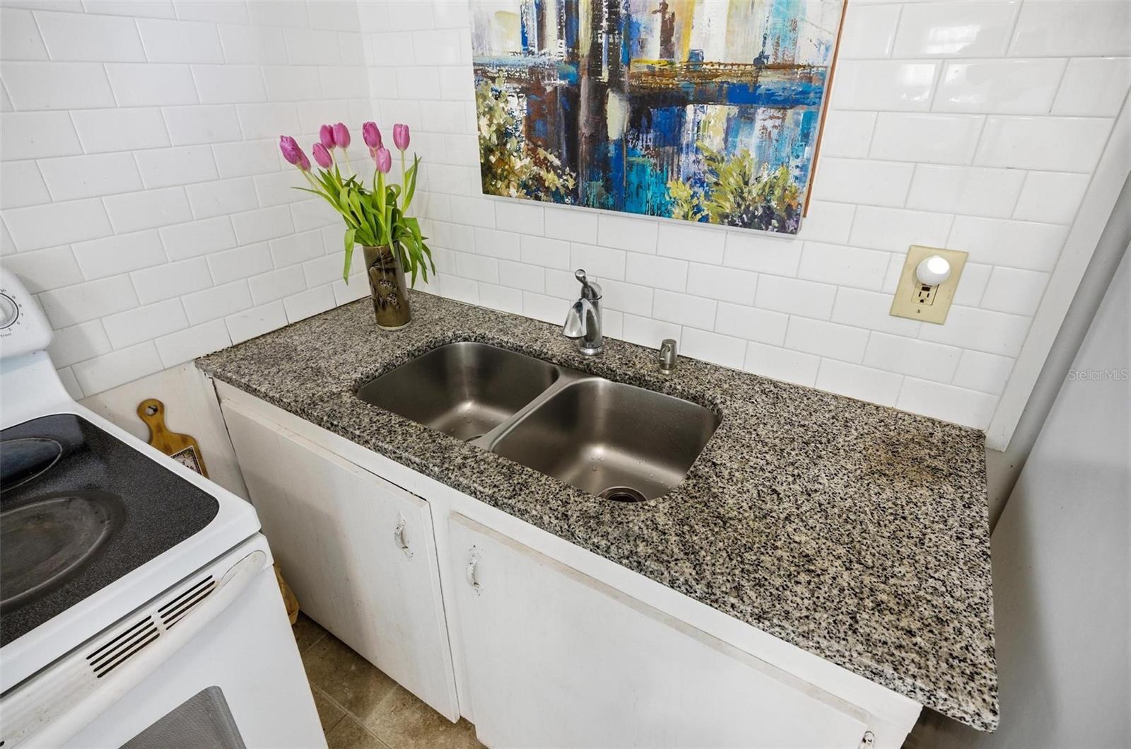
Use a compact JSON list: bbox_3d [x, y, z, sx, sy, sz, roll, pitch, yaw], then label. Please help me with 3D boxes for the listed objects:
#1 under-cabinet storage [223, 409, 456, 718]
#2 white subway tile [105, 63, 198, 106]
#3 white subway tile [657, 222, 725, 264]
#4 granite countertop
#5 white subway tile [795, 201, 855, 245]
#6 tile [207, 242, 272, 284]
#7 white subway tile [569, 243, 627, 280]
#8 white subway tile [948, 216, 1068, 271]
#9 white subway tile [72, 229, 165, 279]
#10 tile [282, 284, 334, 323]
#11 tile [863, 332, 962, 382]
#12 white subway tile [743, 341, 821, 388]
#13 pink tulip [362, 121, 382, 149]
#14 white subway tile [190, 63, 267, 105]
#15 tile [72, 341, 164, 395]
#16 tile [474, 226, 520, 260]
[{"bbox_3d":[-0.571,0.464,1.415,0.680,0.700,0.030,16,32,28],"label":"under-cabinet storage"},{"bbox_3d":[-0.826,-0.581,1.134,0.009,0.076,0.153,16,32,28],"label":"white subway tile"},{"bbox_3d":[0.276,-0.289,1.241,0.152,0.076,0.009,16,32,28],"label":"white subway tile"},{"bbox_3d":[-0.040,0.049,1.195,1.554,0.028,0.643,16,32,28],"label":"granite countertop"},{"bbox_3d":[0.473,-0.298,1.093,0.152,0.075,0.010,16,32,28],"label":"white subway tile"},{"bbox_3d":[-0.781,-0.268,1.359,0.010,0.075,0.152,16,32,28],"label":"tile"},{"bbox_3d":[0.080,-0.274,1.373,0.151,0.075,0.008,16,32,28],"label":"white subway tile"},{"bbox_3d":[0.736,-0.222,0.949,0.152,0.076,0.009,16,32,28],"label":"white subway tile"},{"bbox_3d":[-0.910,-0.247,1.159,0.009,0.076,0.153,16,32,28],"label":"white subway tile"},{"bbox_3d":[-0.704,-0.196,1.559,0.010,0.075,0.153,16,32,28],"label":"tile"},{"bbox_3d":[0.666,-0.036,1.087,0.152,0.076,0.010,16,32,28],"label":"tile"},{"bbox_3d":[0.469,-0.025,1.226,0.152,0.075,0.010,16,32,28],"label":"white subway tile"},{"bbox_3d":[-0.449,-0.555,1.309,0.038,0.060,0.038,-6,27,3],"label":"pink tulip"},{"bbox_3d":[-0.739,-0.637,1.241,0.010,0.075,0.152,16,32,28],"label":"white subway tile"},{"bbox_3d":[-0.956,-0.015,1.213,0.010,0.076,0.152,17,32,29],"label":"tile"},{"bbox_3d":[-0.181,-0.353,1.527,0.153,0.075,0.009,16,32,28],"label":"tile"}]

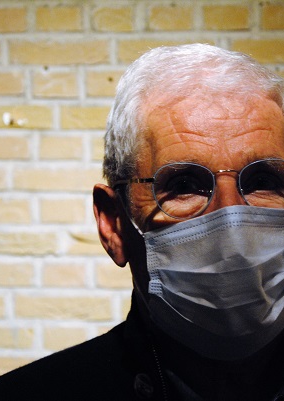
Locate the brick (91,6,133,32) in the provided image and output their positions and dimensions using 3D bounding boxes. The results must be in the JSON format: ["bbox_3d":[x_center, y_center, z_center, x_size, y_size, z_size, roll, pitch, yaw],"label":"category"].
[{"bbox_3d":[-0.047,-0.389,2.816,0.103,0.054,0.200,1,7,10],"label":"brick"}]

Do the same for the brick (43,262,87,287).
[{"bbox_3d":[-0.153,0.153,2.878,0.096,0.053,0.150,1,6,10],"label":"brick"}]

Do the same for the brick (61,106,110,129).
[{"bbox_3d":[-0.057,-0.181,2.793,0.217,0.054,0.105,1,7,10],"label":"brick"}]

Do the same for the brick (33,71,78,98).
[{"bbox_3d":[-0.160,-0.235,2.622,0.095,0.052,0.120,1,6,10],"label":"brick"}]

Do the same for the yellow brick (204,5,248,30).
[{"bbox_3d":[0.170,-0.357,2.553,0.092,0.050,0.120,1,6,10],"label":"yellow brick"}]

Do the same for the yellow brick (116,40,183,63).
[{"bbox_3d":[0.057,-0.291,2.569,0.199,0.048,0.100,1,6,10],"label":"yellow brick"}]

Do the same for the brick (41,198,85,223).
[{"bbox_3d":[-0.151,0.010,2.880,0.103,0.054,0.200,1,7,10],"label":"brick"}]

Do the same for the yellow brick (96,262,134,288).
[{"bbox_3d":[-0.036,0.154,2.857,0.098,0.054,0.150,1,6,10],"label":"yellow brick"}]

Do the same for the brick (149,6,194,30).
[{"bbox_3d":[0.065,-0.357,2.571,0.091,0.048,0.120,1,6,10],"label":"brick"}]

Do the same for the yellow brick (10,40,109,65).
[{"bbox_3d":[-0.167,-0.319,2.799,0.216,0.052,0.103,1,8,9],"label":"yellow brick"}]

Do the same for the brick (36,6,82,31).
[{"bbox_3d":[-0.161,-0.391,2.822,0.099,0.052,0.150,1,6,10],"label":"brick"}]

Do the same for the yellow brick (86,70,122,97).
[{"bbox_3d":[-0.053,-0.233,2.604,0.092,0.050,0.120,1,6,10],"label":"yellow brick"}]

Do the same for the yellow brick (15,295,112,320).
[{"bbox_3d":[-0.161,0.227,2.863,0.214,0.054,0.103,1,6,10],"label":"yellow brick"}]

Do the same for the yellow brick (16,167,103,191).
[{"bbox_3d":[-0.158,-0.052,2.833,0.217,0.053,0.103,1,6,10],"label":"yellow brick"}]

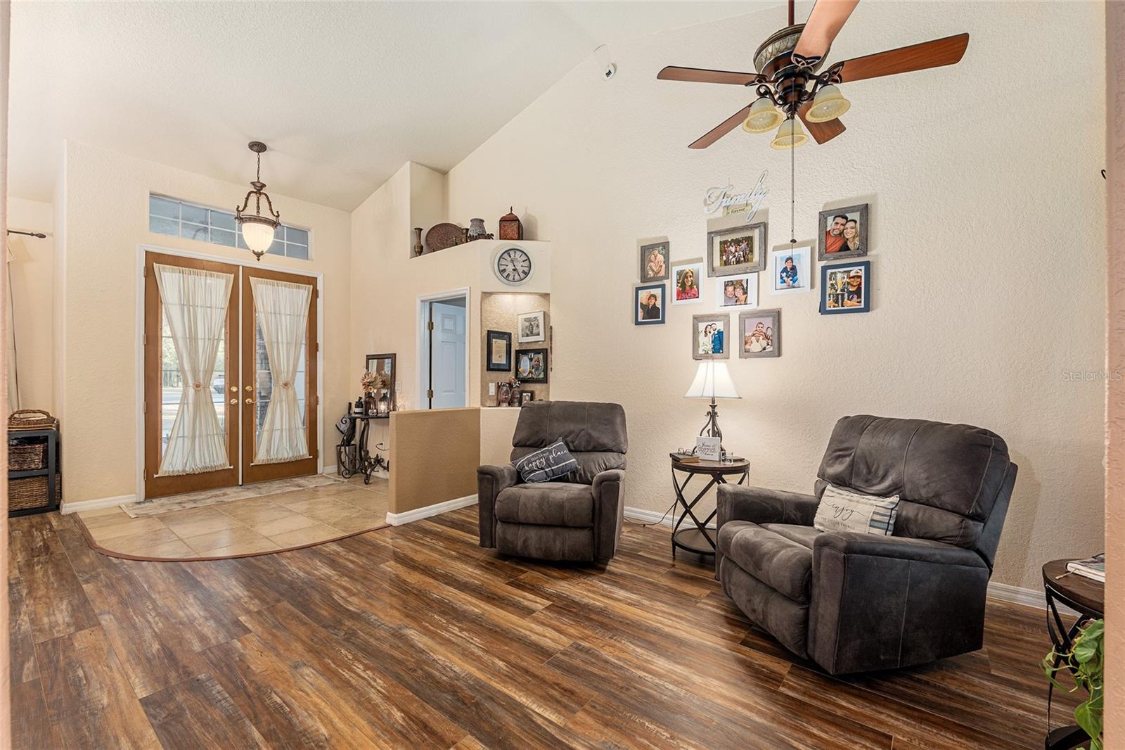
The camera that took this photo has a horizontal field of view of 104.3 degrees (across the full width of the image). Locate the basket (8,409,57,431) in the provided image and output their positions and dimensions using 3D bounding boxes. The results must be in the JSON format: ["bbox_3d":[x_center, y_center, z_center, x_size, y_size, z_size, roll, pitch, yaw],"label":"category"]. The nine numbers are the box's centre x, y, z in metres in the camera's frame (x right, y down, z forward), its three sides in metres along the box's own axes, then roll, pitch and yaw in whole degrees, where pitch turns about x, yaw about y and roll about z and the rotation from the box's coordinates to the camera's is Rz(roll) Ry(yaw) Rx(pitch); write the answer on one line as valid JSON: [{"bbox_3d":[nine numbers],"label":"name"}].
[{"bbox_3d":[-4.855,0.405,3.945,0.280,0.190,0.380,0,0,44],"label":"basket"}]

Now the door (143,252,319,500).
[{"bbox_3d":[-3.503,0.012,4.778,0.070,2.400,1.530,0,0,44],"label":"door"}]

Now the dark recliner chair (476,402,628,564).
[{"bbox_3d":[-0.016,0.725,3.378,0.920,1.010,0.970,0,0,13],"label":"dark recliner chair"}]

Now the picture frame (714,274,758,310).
[{"bbox_3d":[1.269,-0.605,3.195,0.297,0.248,0.030,0,0,37],"label":"picture frame"}]

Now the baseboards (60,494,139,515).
[{"bbox_3d":[-4.268,1.185,4.044,0.016,0.090,0.486,0,0,40],"label":"baseboards"}]

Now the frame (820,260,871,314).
[{"bbox_3d":[1.823,-0.553,2.820,0.265,0.322,0.030,0,0,37],"label":"frame"}]

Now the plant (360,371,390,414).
[{"bbox_3d":[-2.202,0.211,5.120,0.270,0.520,0.250,0,0,37],"label":"plant"}]

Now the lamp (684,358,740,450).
[{"bbox_3d":[1.045,0.235,3.060,0.375,0.685,0.375,0,0,37],"label":"lamp"}]

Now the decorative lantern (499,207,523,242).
[{"bbox_3d":[-0.519,-1.505,4.410,0.200,0.370,0.200,0,0,6],"label":"decorative lantern"}]

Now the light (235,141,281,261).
[{"bbox_3d":[-2.972,-1.694,4.270,0.375,1.170,0.375,0,0,44],"label":"light"}]

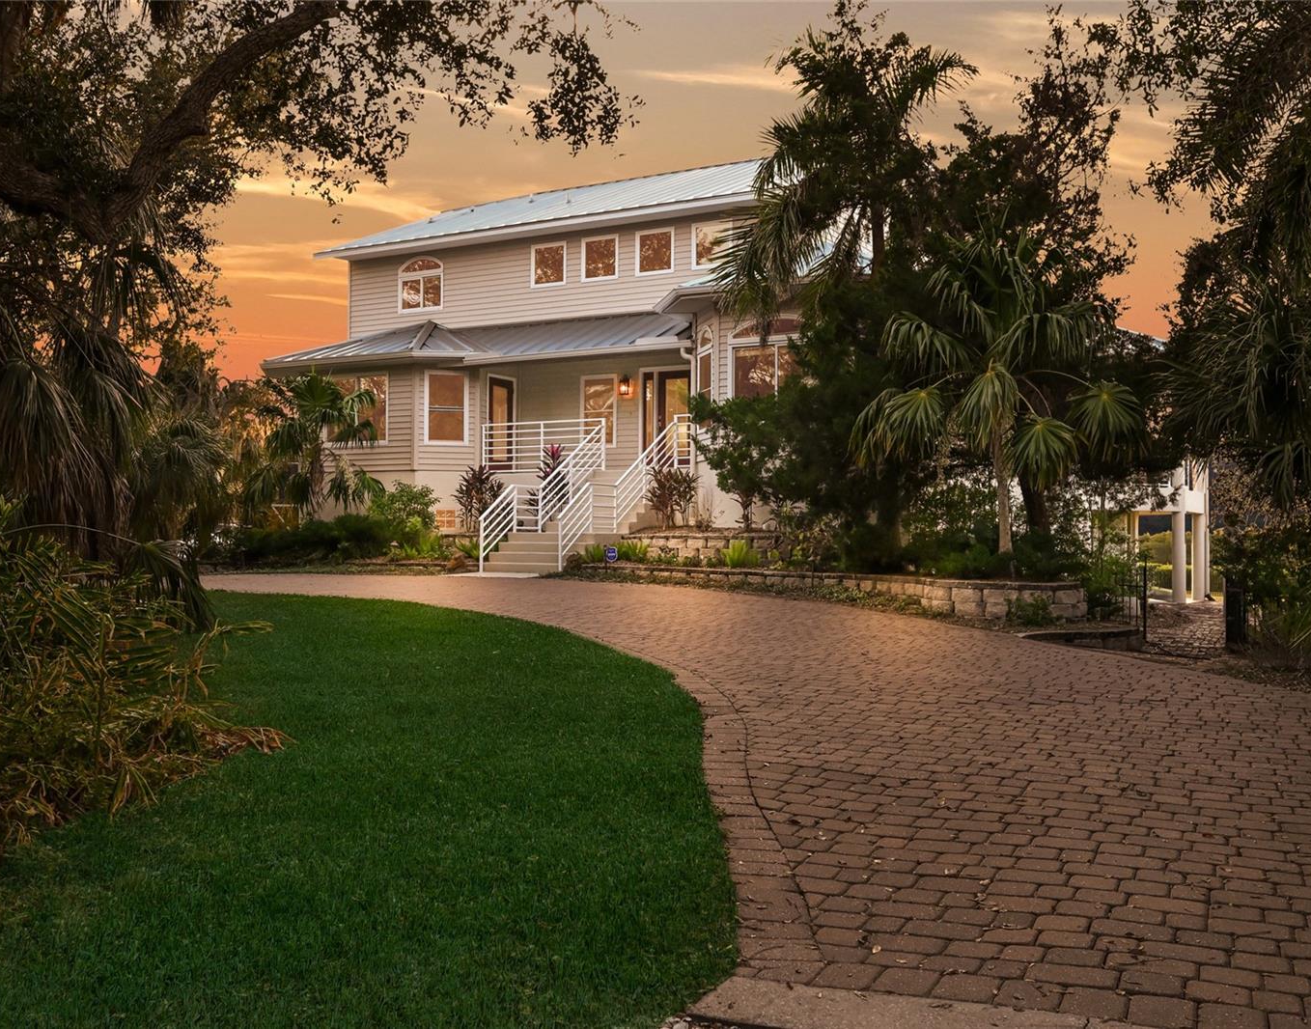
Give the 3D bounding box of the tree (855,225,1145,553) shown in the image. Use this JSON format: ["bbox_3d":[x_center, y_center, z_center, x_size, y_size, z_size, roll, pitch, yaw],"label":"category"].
[{"bbox_3d":[4.445,-1.478,16.600,3.650,4.500,3.400,0,-1,0],"label":"tree"}]

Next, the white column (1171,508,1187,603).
[{"bbox_3d":[14.659,1.221,36.000,0.390,2.550,0.390,0,-1,0],"label":"white column"}]

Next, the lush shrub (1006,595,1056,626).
[{"bbox_3d":[4.294,1.095,14.700,0.580,0.380,0.480,0,-1,0],"label":"lush shrub"}]

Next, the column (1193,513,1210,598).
[{"bbox_3d":[16.065,1.264,38.000,0.390,2.530,0.390,0,-1,0],"label":"column"}]

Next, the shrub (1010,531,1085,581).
[{"bbox_3d":[4.877,0.517,16.000,0.950,0.620,0.850,0,-1,0],"label":"shrub"}]

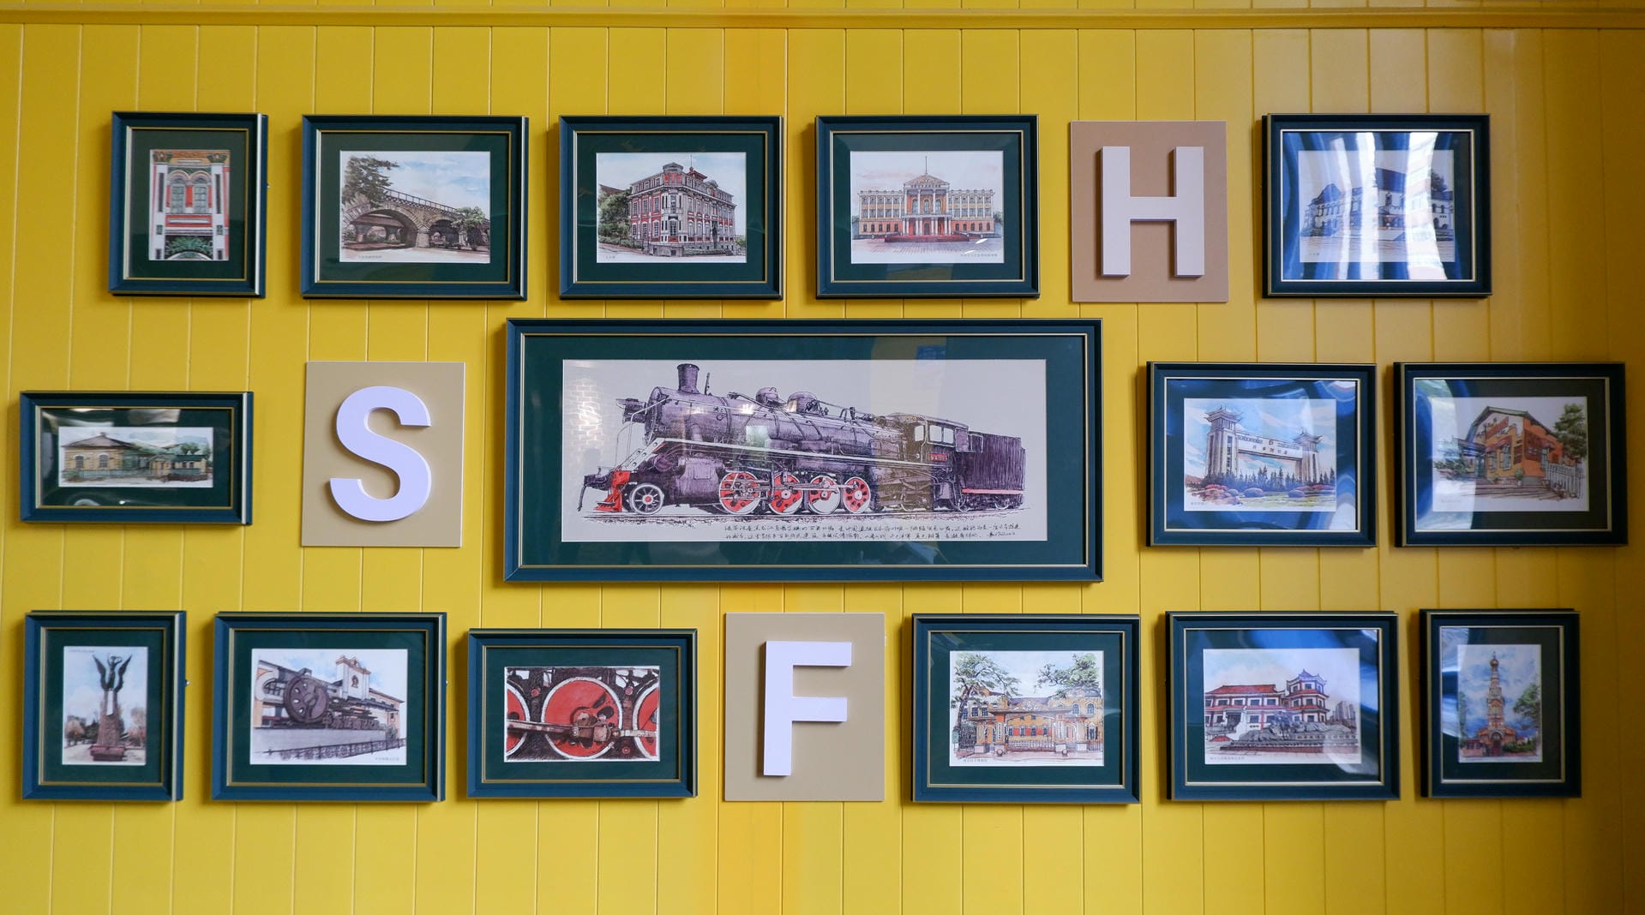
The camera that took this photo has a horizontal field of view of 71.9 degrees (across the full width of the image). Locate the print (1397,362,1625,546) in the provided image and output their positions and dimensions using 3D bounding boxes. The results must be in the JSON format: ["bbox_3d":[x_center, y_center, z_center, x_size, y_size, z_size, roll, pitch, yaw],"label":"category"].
[{"bbox_3d":[1.222,-0.007,2.016,0.395,0.323,0.030,0,-2,0],"label":"print"}]

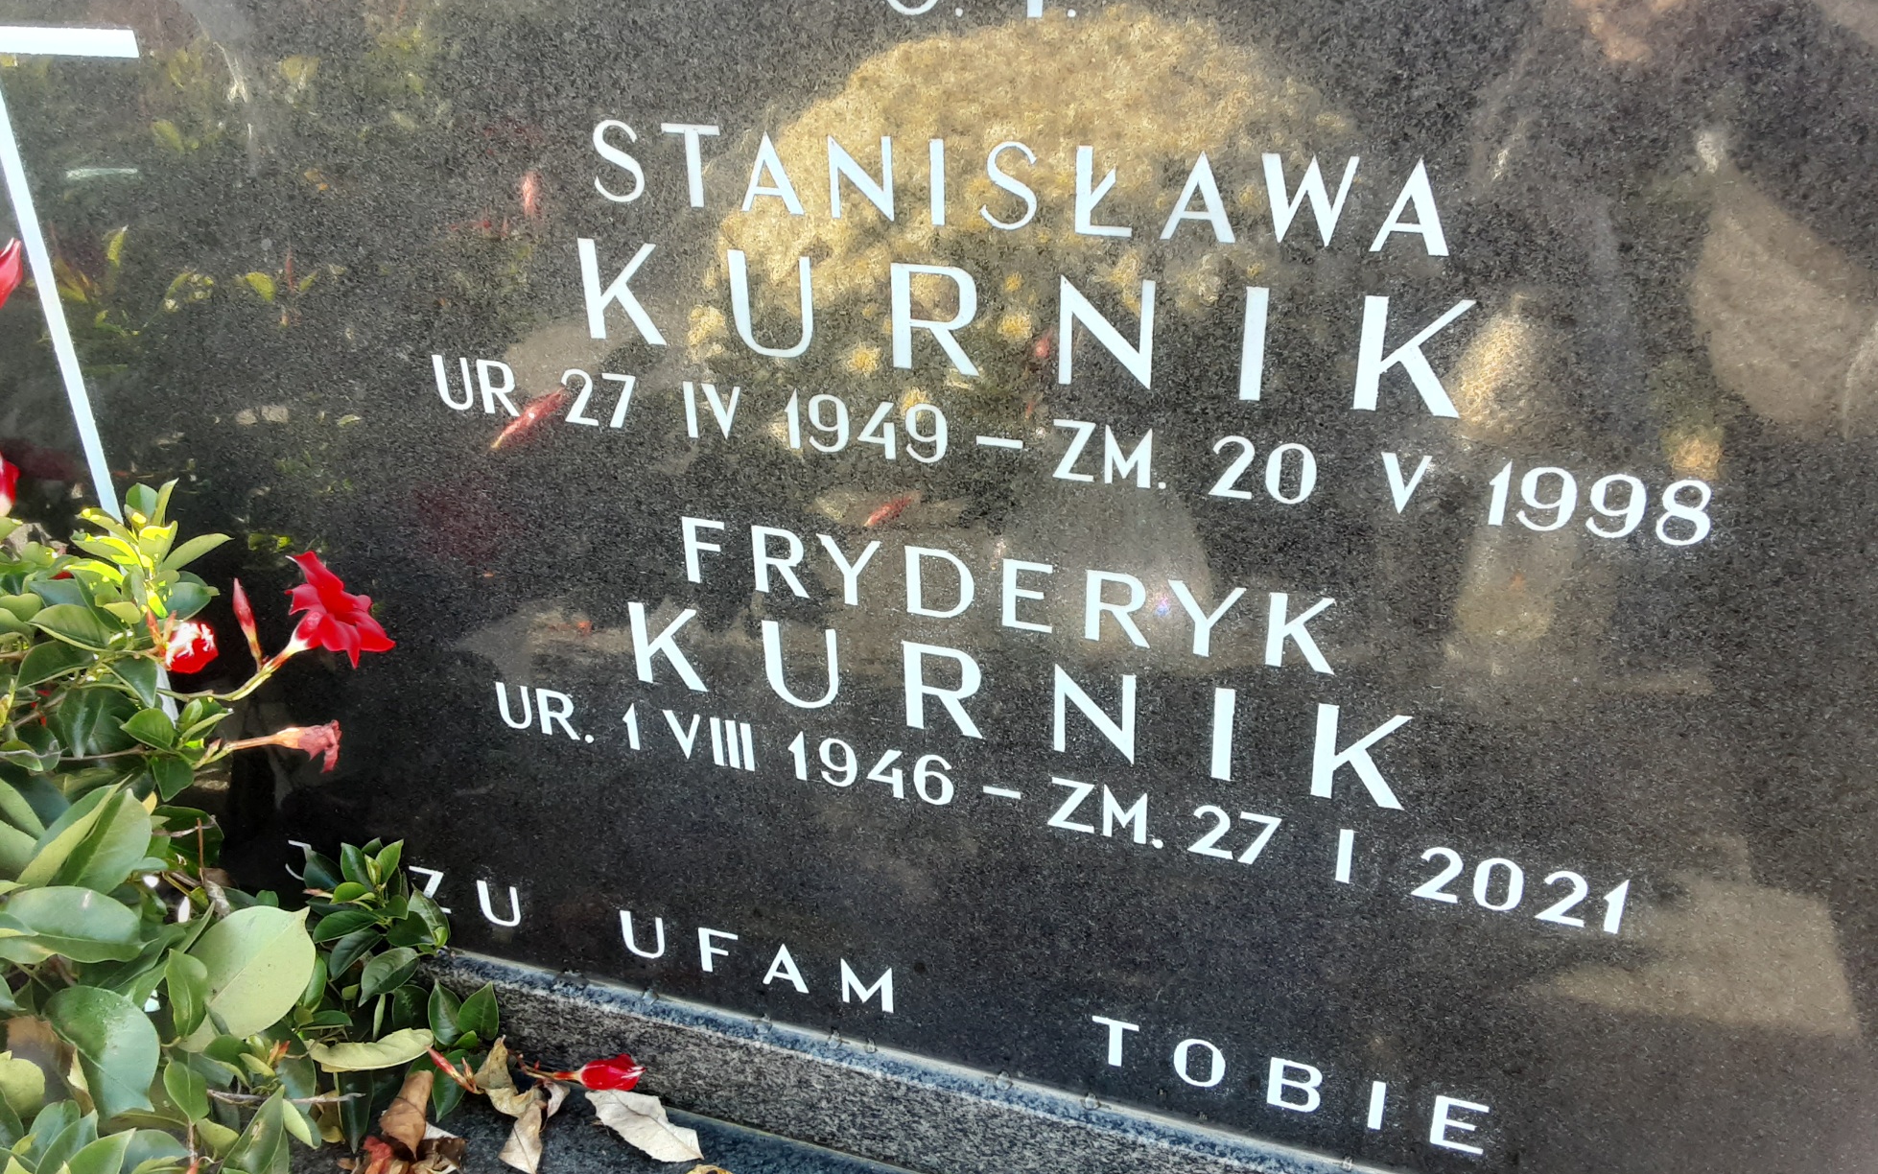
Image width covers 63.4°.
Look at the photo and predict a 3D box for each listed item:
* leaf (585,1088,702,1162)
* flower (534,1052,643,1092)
[{"bbox_3d":[-0.154,0.288,0.812,0.078,0.010,0.028,16,37,28],"label":"leaf"},{"bbox_3d":[-0.192,0.267,0.828,0.066,0.020,0.020,-5,30,22],"label":"flower"}]

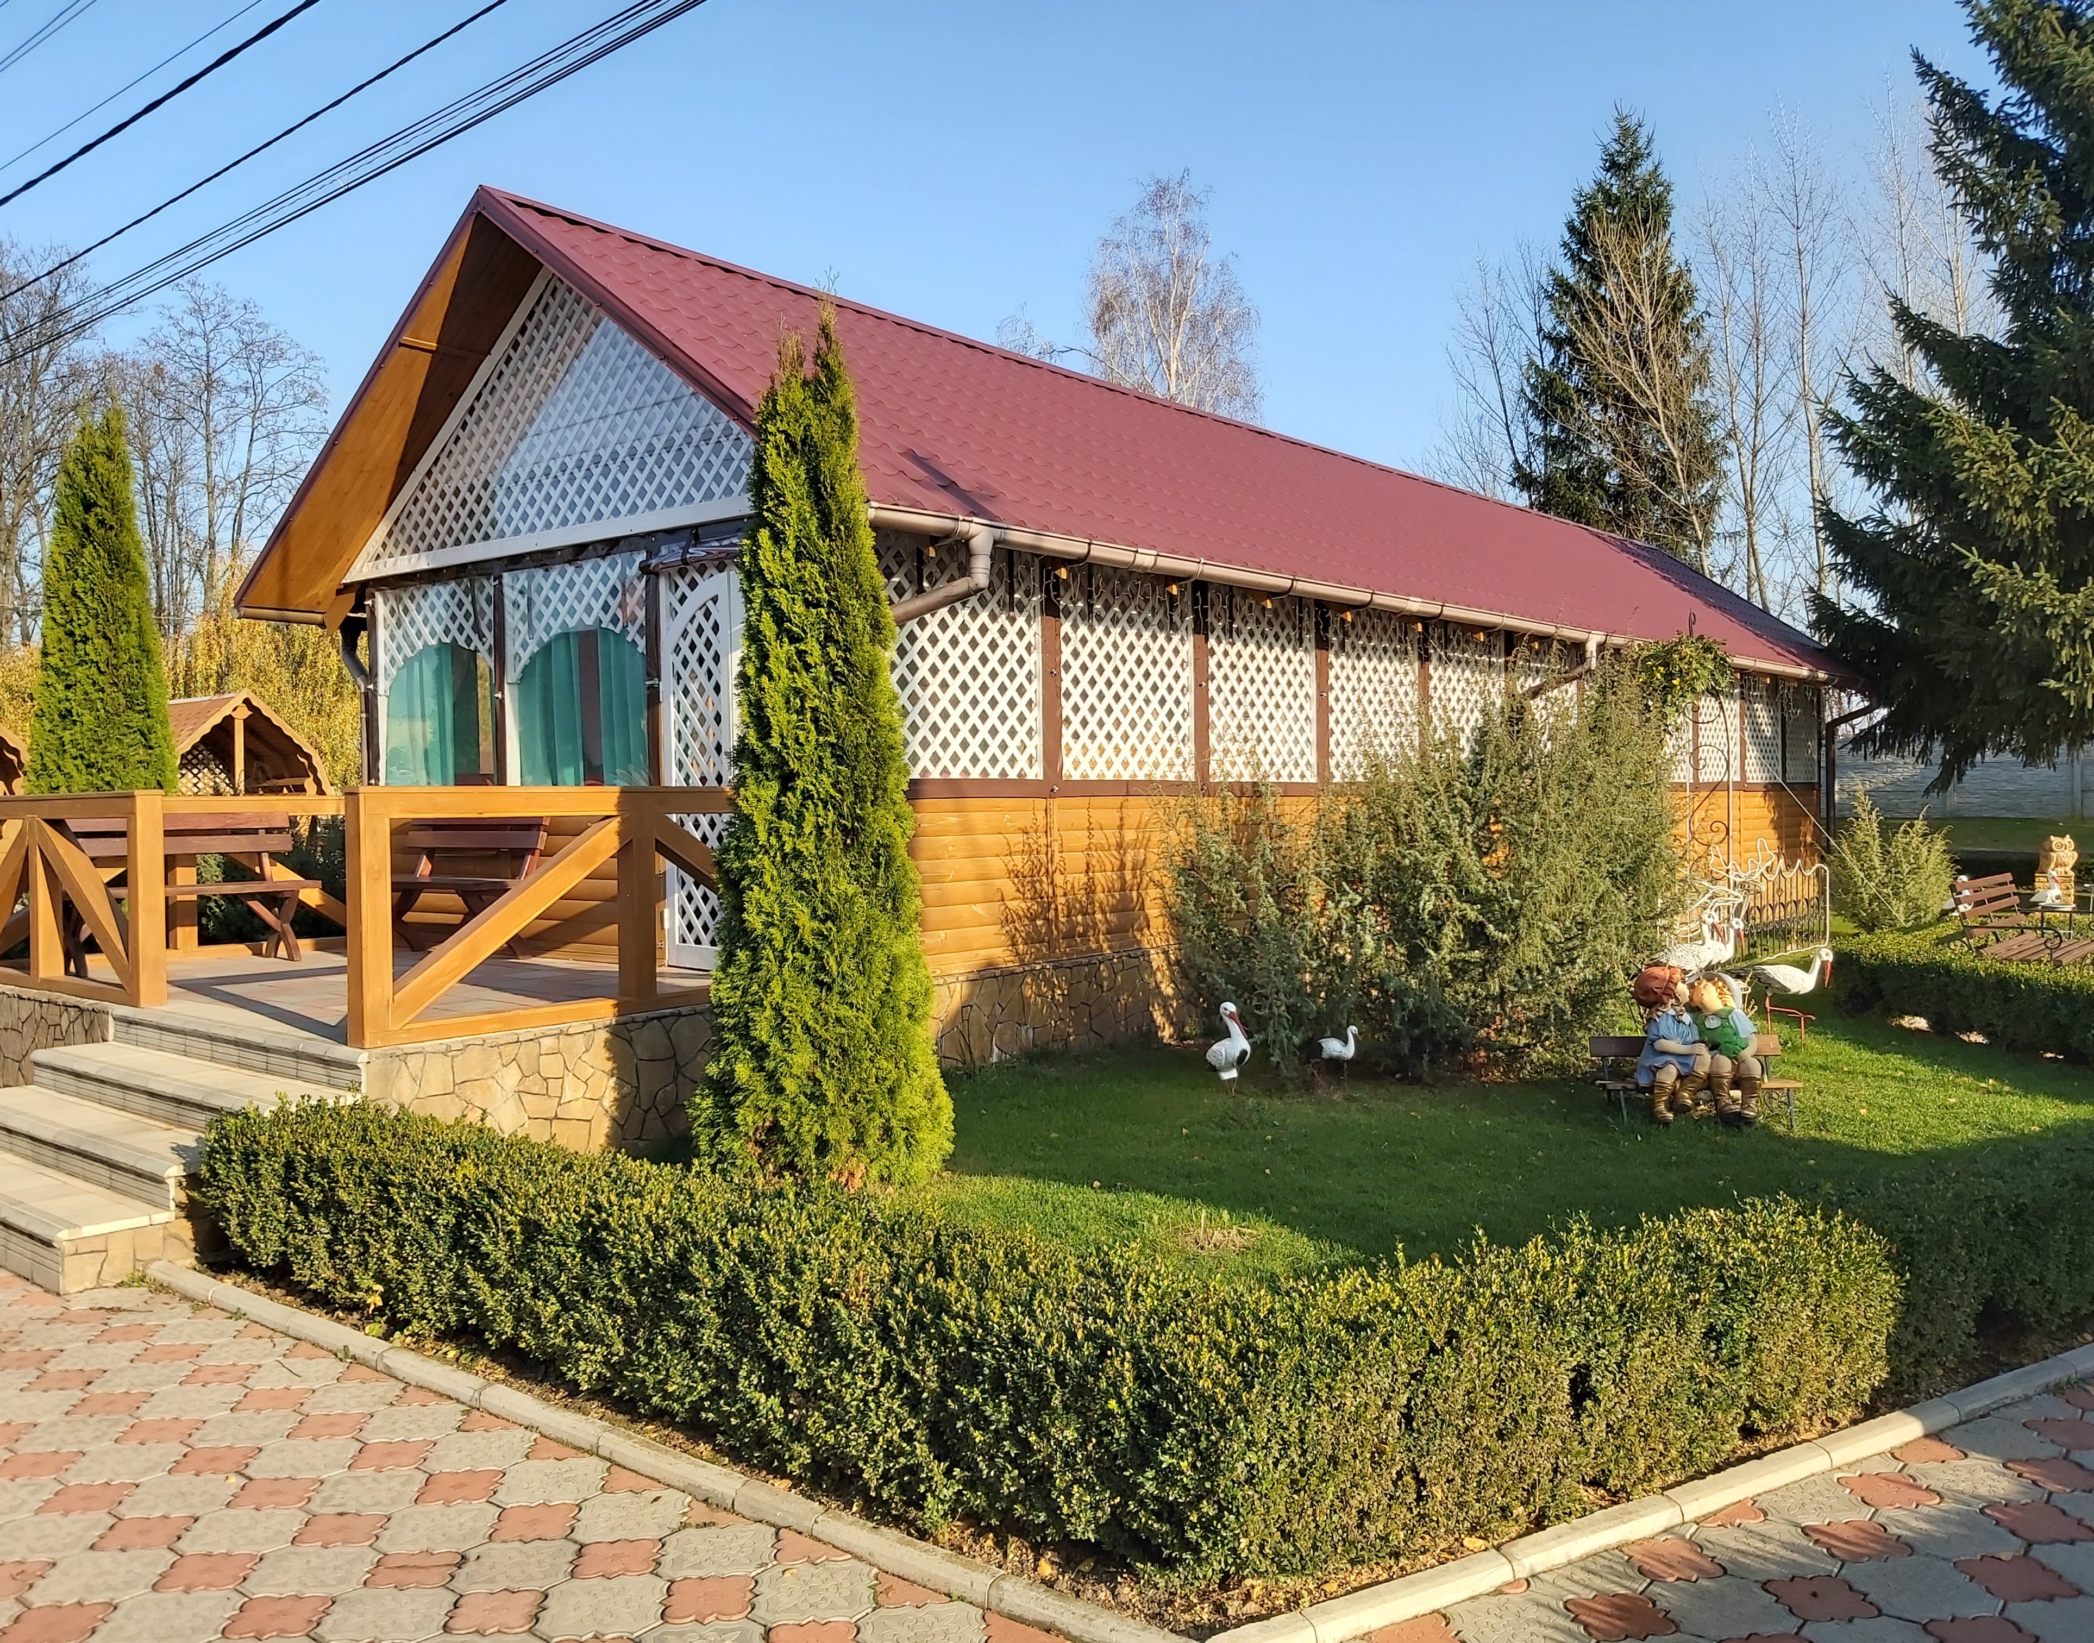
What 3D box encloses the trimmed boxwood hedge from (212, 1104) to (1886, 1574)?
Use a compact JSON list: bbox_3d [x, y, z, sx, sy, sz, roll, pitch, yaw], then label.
[{"bbox_3d":[-0.283,1.287,5.047,4.850,0.510,2.450,0,1,39],"label":"trimmed boxwood hedge"}]

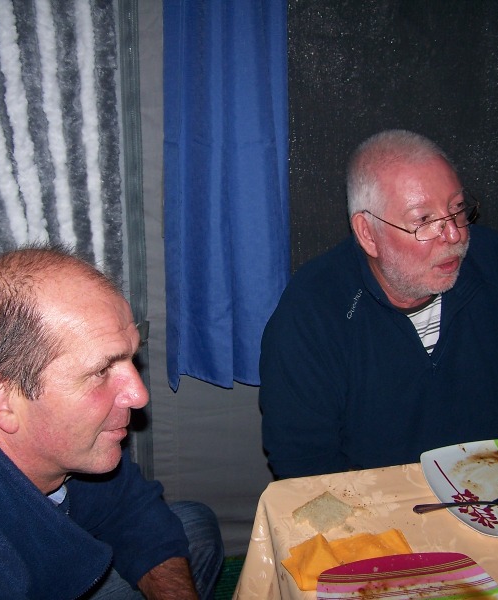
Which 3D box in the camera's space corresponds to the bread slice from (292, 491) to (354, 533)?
[{"bbox_3d":[0.101,0.288,1.179,0.062,0.013,0.092,22,28,39],"label":"bread slice"}]

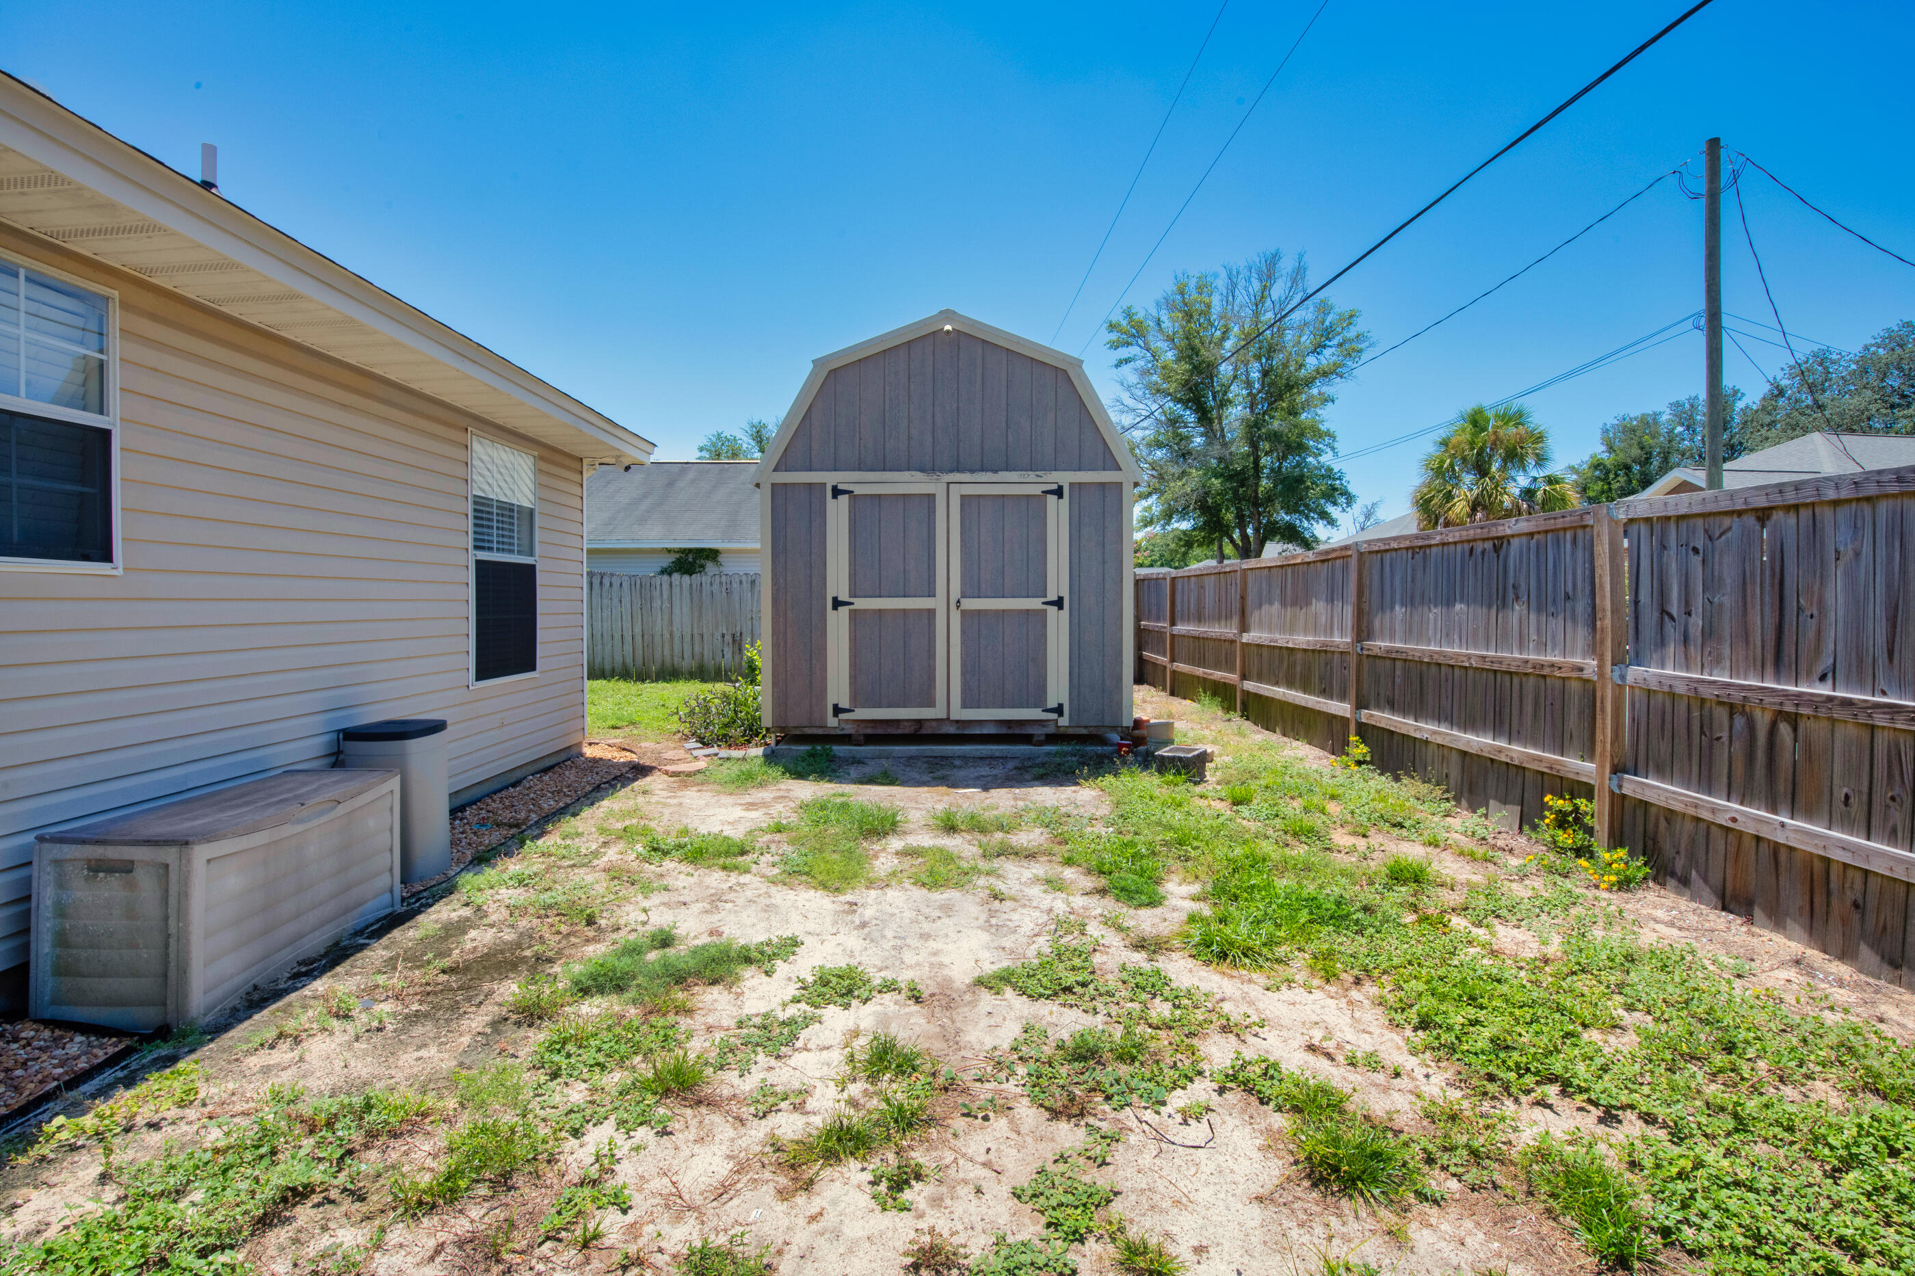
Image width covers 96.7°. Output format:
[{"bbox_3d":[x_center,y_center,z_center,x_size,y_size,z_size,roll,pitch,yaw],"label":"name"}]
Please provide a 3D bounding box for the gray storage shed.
[{"bbox_3d":[-0.100,-1.010,9.030,3.160,3.490,4.100,0,1,0],"label":"gray storage shed"}]

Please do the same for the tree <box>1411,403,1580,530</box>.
[{"bbox_3d":[11.219,-2.208,17.800,3.200,5.414,3.200,0,1,0],"label":"tree"}]

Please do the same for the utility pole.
[{"bbox_3d":[12.353,-3.763,13.900,0.230,8.853,0.230,0,1,0],"label":"utility pole"}]

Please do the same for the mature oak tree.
[{"bbox_3d":[9.379,-6.443,28.300,8.400,12.996,8.200,0,1,0],"label":"mature oak tree"}]

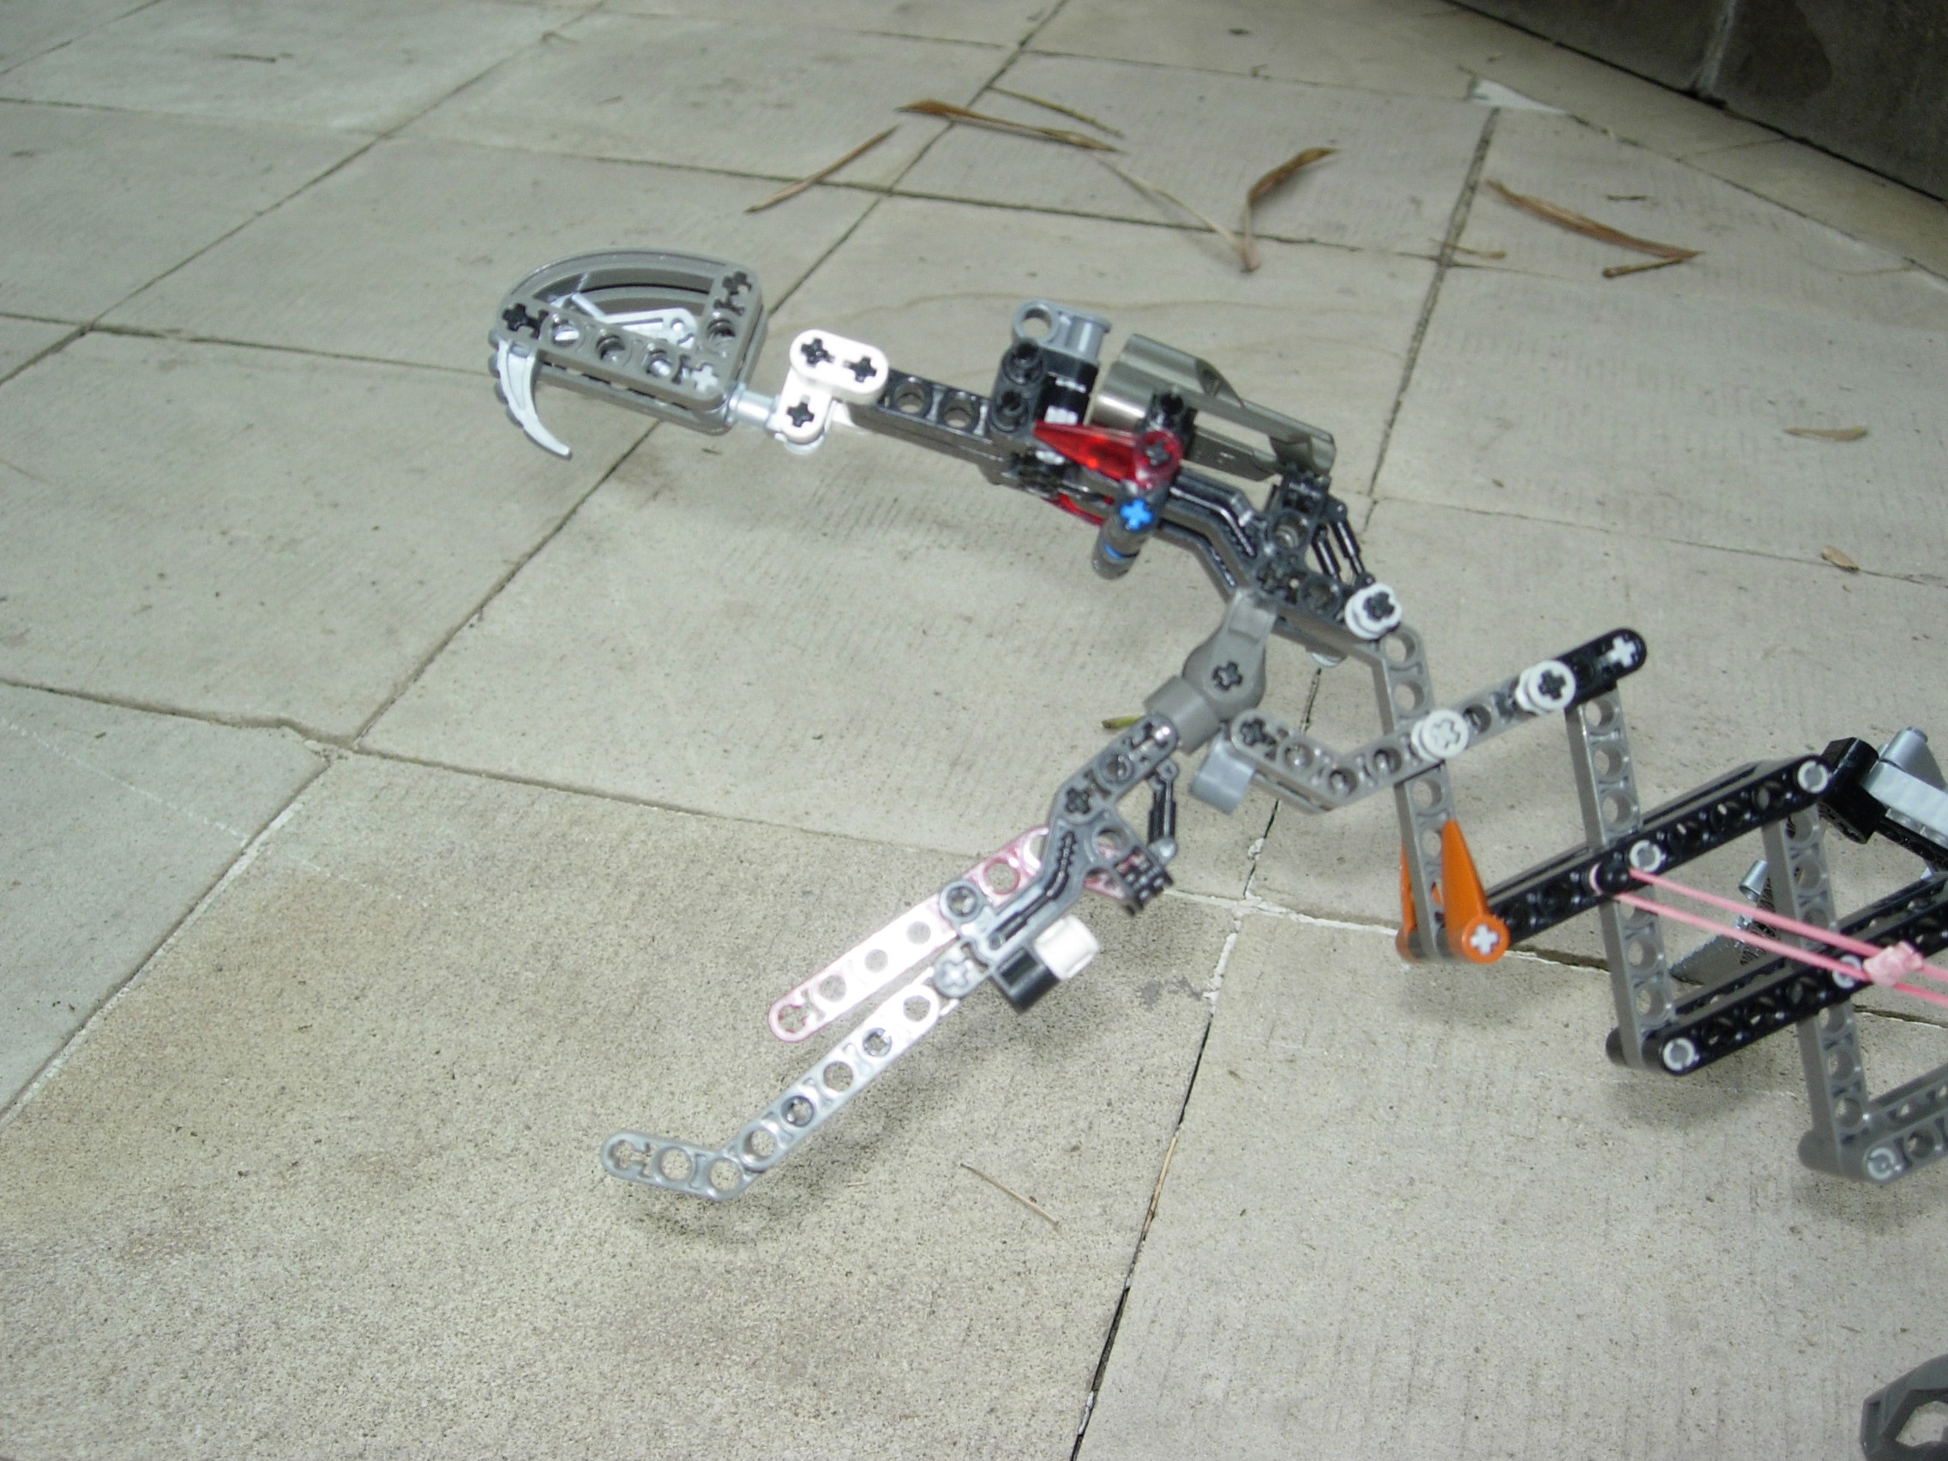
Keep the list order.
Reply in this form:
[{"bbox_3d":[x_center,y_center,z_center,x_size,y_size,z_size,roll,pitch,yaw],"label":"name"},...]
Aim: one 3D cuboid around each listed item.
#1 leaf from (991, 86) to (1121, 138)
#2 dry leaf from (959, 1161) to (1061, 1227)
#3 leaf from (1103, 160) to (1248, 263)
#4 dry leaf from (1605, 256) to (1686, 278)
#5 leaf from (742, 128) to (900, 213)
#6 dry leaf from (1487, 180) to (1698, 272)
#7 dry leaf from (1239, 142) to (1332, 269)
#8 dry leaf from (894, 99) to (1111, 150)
[{"bbox_3d":[0.048,-0.359,1.329,0.009,0.004,0.118,-23,39,-33],"label":"leaf"},{"bbox_3d":[0.009,0.115,0.573,0.032,0.002,0.002,26,40,34],"label":"dry leaf"},{"bbox_3d":[0.098,-0.275,1.187,0.010,0.014,0.176,-11,34,-19],"label":"leaf"},{"bbox_3d":[0.330,-0.229,1.130,0.052,0.004,0.004,-14,35,-22],"label":"dry leaf"},{"bbox_3d":[-0.077,-0.303,1.235,0.010,0.004,0.162,16,35,22],"label":"leaf"},{"bbox_3d":[0.310,-0.264,1.182,0.024,0.008,0.135,-23,39,-33],"label":"dry leaf"},{"bbox_3d":[0.158,-0.275,1.189,0.025,0.014,0.179,13,34,18],"label":"dry leaf"},{"bbox_3d":[0.017,-0.340,1.294,0.142,0.008,0.014,19,36,27],"label":"dry leaf"}]

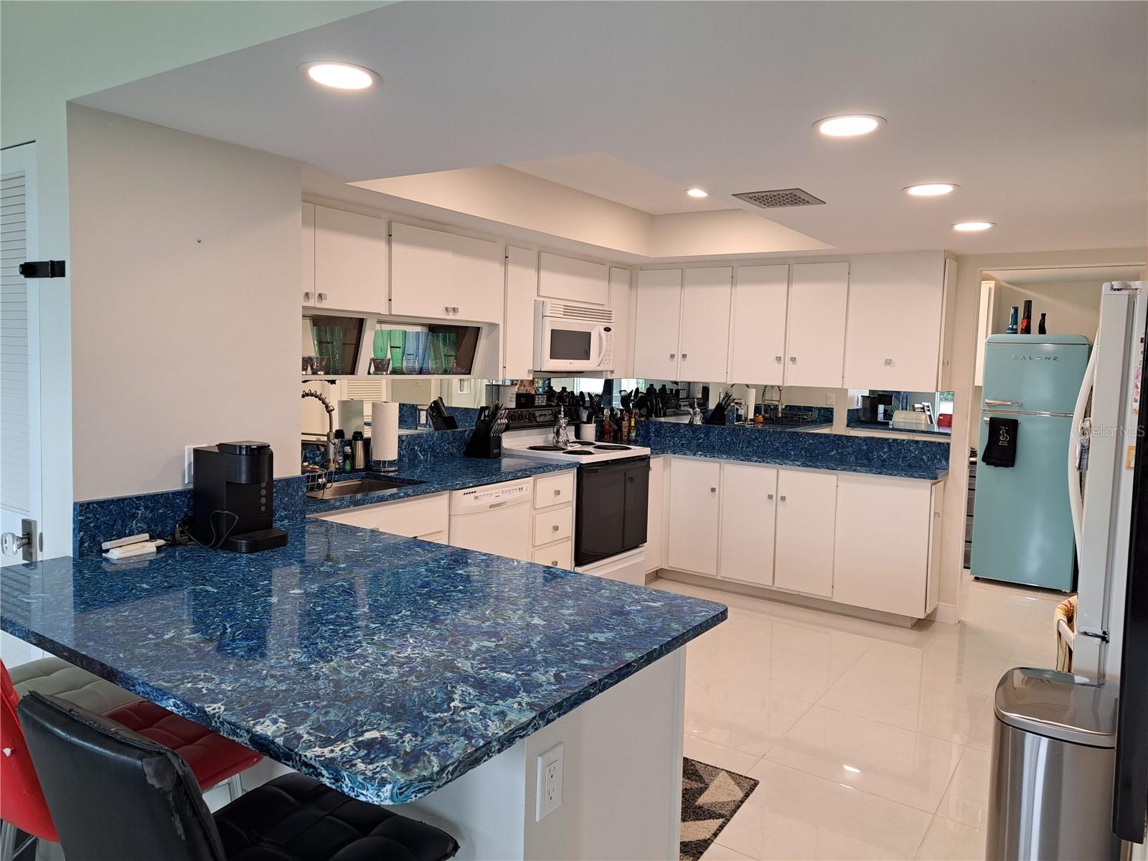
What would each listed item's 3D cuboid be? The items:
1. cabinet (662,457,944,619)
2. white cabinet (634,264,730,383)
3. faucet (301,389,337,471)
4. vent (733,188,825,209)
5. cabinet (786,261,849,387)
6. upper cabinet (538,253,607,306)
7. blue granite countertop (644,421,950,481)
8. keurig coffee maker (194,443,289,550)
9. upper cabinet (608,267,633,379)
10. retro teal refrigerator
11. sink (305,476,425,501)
[{"bbox_3d":[1.403,0.594,5.028,1.656,0.780,0.537,5,6,34],"label":"cabinet"},{"bbox_3d":[0.817,-0.718,5.470,0.699,0.750,0.377,5,6,34],"label":"white cabinet"},{"bbox_3d":[-1.175,0.024,3.538,0.277,0.406,0.085,3,5,14],"label":"faucet"},{"bbox_3d":[0.783,-0.874,3.019,0.247,0.025,0.307,5,6,35],"label":"vent"},{"bbox_3d":[1.521,-0.631,4.829,0.356,0.723,0.341,5,6,35],"label":"cabinet"},{"bbox_3d":[-0.119,-0.919,4.945,0.316,0.261,0.756,5,6,35],"label":"upper cabinet"},{"bbox_3d":[1.222,0.095,5.069,2.098,0.177,0.374,5,6,35],"label":"blue granite countertop"},{"bbox_3d":[-1.000,0.188,2.382,0.278,0.302,0.141,5,6,34],"label":"keurig coffee maker"},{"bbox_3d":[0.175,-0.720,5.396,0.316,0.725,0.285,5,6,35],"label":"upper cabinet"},{"bbox_3d":[3.210,0.195,5.565,0.595,1.683,0.658,5,6,34],"label":"retro teal refrigerator"},{"bbox_3d":[-1.009,0.338,3.501,0.411,0.196,0.595,5,6,34],"label":"sink"}]

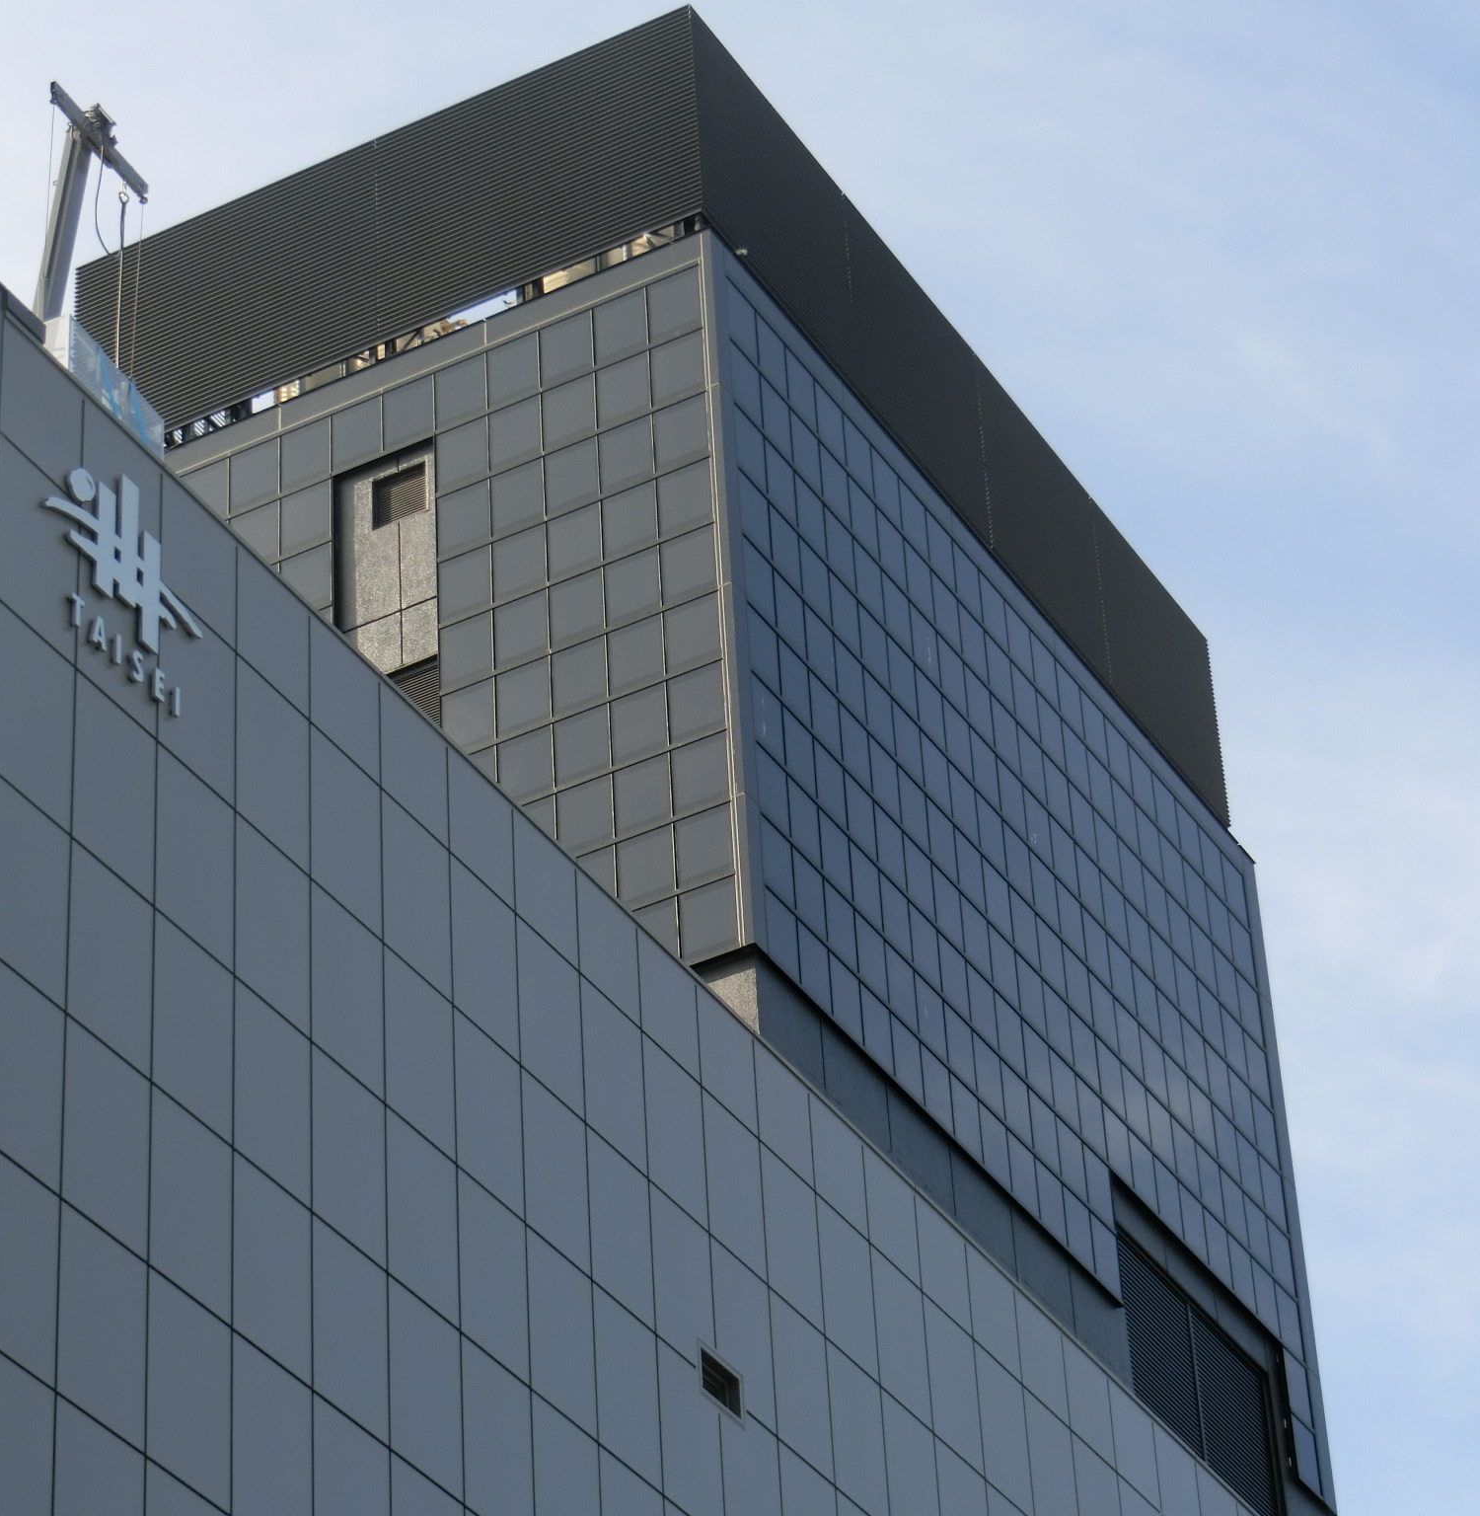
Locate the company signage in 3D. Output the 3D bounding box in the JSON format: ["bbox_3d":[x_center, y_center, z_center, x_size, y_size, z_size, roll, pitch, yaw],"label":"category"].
[{"bbox_3d":[-5.306,-1.593,46.678,0.101,2.041,2.409,-20,-39,21],"label":"company signage"}]

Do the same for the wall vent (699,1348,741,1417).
[{"bbox_3d":[-0.211,6.077,52.604,0.120,0.503,0.843,-20,-39,21],"label":"wall vent"}]

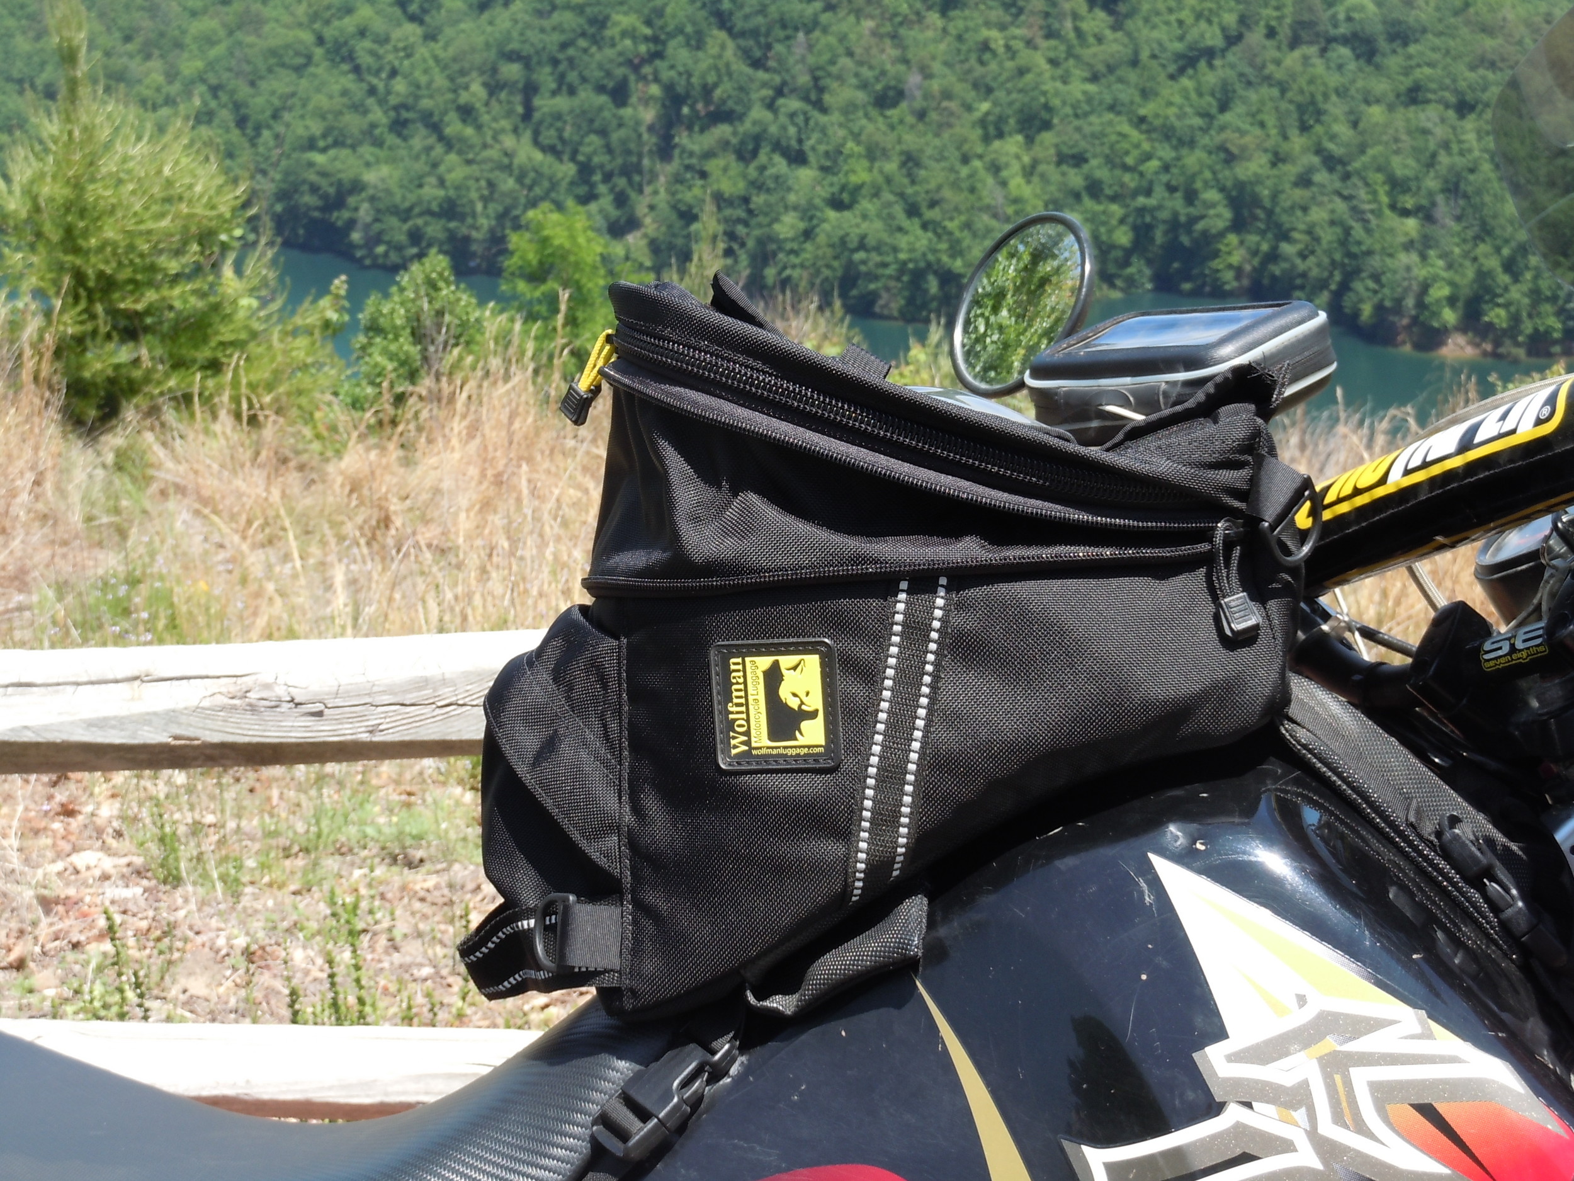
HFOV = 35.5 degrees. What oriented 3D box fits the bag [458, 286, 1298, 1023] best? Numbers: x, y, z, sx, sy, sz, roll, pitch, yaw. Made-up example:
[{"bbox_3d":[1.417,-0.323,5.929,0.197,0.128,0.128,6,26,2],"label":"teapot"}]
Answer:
[{"bbox_3d":[0.042,0.019,1.100,0.345,0.305,0.210,0,2,4],"label":"bag"}]

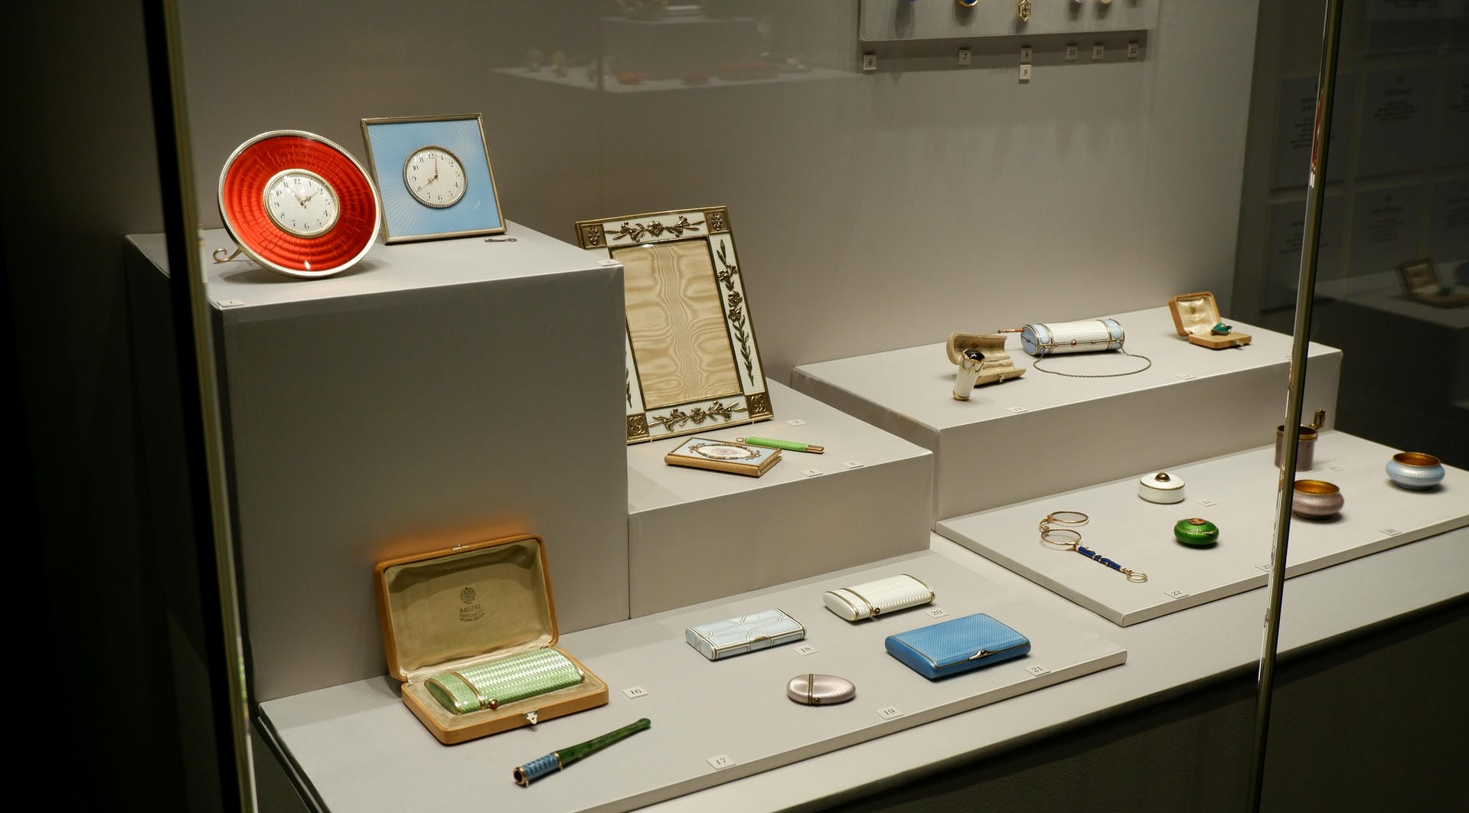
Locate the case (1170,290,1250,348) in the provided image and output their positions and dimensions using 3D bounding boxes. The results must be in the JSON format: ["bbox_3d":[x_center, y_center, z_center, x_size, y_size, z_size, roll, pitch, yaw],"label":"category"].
[{"bbox_3d":[0.540,-0.097,1.675,0.060,0.046,0.071,-9,19,-29],"label":"case"}]

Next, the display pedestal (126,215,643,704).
[{"bbox_3d":[-0.286,0.014,1.202,0.291,0.285,0.308,-9,19,-29],"label":"display pedestal"}]

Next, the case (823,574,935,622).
[{"bbox_3d":[0.120,0.158,1.222,0.076,0.017,0.054,-10,19,-30],"label":"case"}]

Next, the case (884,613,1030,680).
[{"bbox_3d":[0.168,0.181,1.116,0.098,0.018,0.063,-9,19,-29],"label":"case"}]

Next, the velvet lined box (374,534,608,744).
[{"bbox_3d":[-0.172,0.162,1.055,0.124,0.087,0.123,-9,19,-29],"label":"velvet lined box"}]

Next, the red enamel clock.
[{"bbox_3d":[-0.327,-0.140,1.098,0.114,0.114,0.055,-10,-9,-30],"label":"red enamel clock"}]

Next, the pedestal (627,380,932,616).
[{"bbox_3d":[-0.030,0.068,1.369,0.296,0.088,0.306,-9,19,-29],"label":"pedestal"}]

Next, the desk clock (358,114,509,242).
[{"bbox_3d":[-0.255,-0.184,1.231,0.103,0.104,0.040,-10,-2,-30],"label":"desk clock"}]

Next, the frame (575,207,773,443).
[{"bbox_3d":[-0.063,-0.074,1.392,0.159,0.206,0.043,-10,-2,-30],"label":"frame"}]

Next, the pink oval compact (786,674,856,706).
[{"bbox_3d":[0.062,0.202,1.056,0.049,0.011,0.039,0,17,1],"label":"pink oval compact"}]

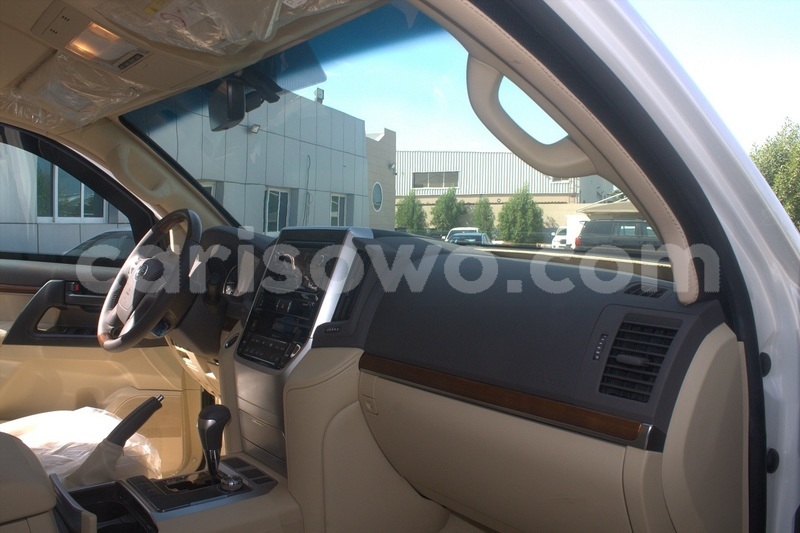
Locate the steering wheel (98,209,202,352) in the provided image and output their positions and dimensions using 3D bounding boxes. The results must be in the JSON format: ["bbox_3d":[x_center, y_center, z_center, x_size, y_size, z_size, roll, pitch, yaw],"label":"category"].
[{"bbox_3d":[-0.597,0.035,1.512,0.385,0.385,0.110,4,-25,49],"label":"steering wheel"}]

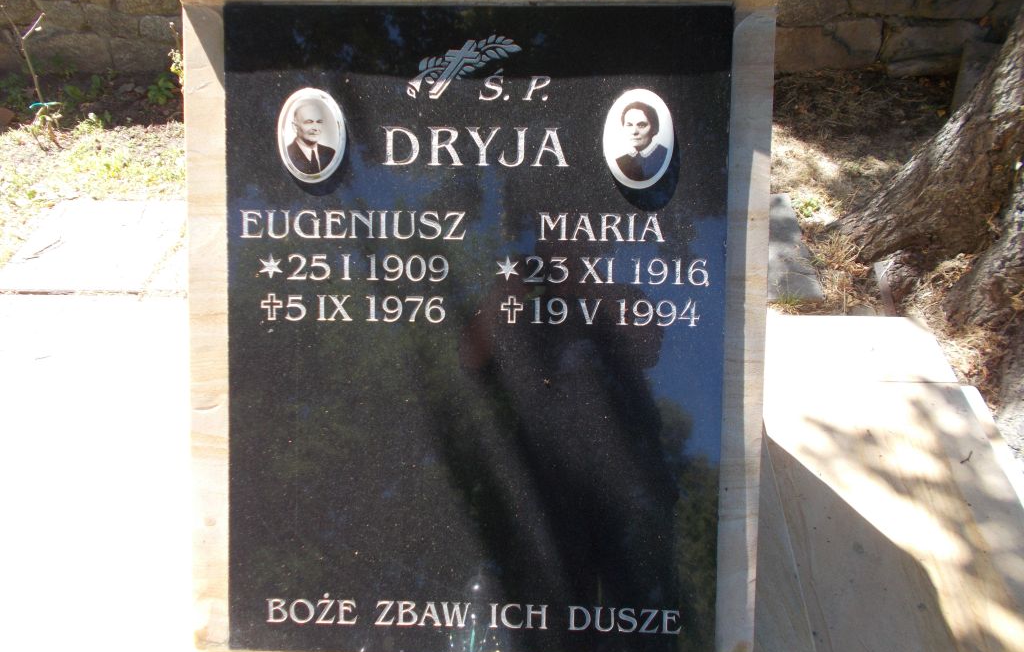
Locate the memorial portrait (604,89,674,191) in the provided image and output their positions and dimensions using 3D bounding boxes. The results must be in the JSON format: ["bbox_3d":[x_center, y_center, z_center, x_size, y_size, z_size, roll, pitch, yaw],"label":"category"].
[{"bbox_3d":[0.152,-0.222,0.912,0.082,0.116,0.012,1,3,2],"label":"memorial portrait"}]

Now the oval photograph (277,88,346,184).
[{"bbox_3d":[-0.242,-0.230,0.925,0.082,0.112,0.012,1,3,2],"label":"oval photograph"}]

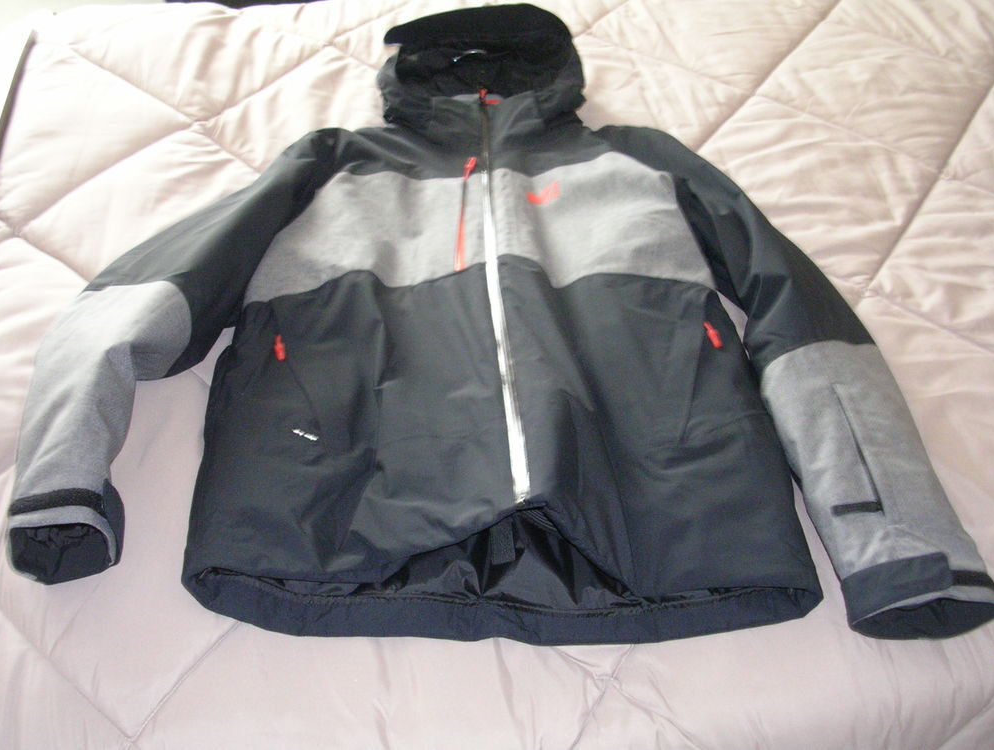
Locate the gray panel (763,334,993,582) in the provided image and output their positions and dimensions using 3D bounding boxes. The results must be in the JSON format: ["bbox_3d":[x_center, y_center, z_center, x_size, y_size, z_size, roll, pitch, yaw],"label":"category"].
[{"bbox_3d":[0.389,0.077,1.158,0.169,0.070,0.307,-4,44,-5],"label":"gray panel"}]

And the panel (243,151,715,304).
[{"bbox_3d":[-0.017,-0.207,1.417,0.568,0.077,0.271,-2,44,-3],"label":"panel"}]

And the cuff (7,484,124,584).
[{"bbox_3d":[-0.424,0.156,1.075,0.111,0.064,0.082,-2,44,-3],"label":"cuff"}]

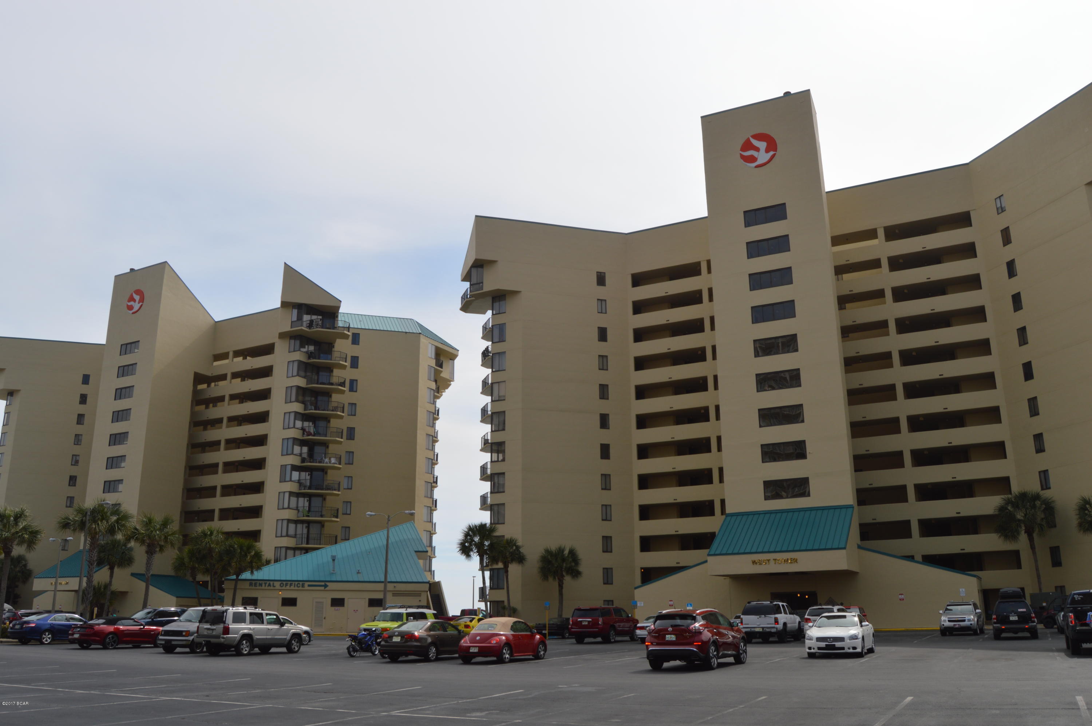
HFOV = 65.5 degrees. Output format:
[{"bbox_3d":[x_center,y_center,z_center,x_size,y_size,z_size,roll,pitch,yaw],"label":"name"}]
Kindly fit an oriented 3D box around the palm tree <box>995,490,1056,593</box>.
[{"bbox_3d":[30.983,12.345,54.020,3.719,8.400,3.719,-1,-16,0],"label":"palm tree"}]

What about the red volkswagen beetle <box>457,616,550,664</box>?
[{"bbox_3d":[-1.477,9.912,30.425,1.724,1.500,4.110,-9,-18,26],"label":"red volkswagen beetle"}]

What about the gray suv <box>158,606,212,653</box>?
[{"bbox_3d":[-14.381,11.451,36.454,1.965,1.870,4.490,-8,-18,24],"label":"gray suv"}]

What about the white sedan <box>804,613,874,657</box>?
[{"bbox_3d":[10.480,9.618,30.104,1.860,1.468,4.840,-9,-18,26],"label":"white sedan"}]

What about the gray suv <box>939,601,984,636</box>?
[{"bbox_3d":[21.536,13.194,43.939,1.815,1.750,4.796,-10,-19,30],"label":"gray suv"}]

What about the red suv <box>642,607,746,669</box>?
[{"bbox_3d":[4.649,8.254,25.604,1.915,1.710,4.890,-9,-18,28],"label":"red suv"}]

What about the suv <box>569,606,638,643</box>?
[{"bbox_3d":[3.280,14.407,46.739,2.045,1.890,5.700,-9,-18,26],"label":"suv"}]

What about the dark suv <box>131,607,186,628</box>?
[{"bbox_3d":[-21.502,14.259,46.096,1.900,1.760,4.750,-6,-17,18],"label":"dark suv"}]

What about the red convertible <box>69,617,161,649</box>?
[{"bbox_3d":[-20.214,12.946,40.640,1.915,1.390,4.780,-9,-18,25],"label":"red convertible"}]

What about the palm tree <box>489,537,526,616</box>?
[{"bbox_3d":[-2.774,16.173,62.000,2.800,6.800,2.800,-1,-16,0],"label":"palm tree"}]

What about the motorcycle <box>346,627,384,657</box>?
[{"bbox_3d":[-6.981,10.744,32.842,0.720,1.130,2.030,-9,-18,26],"label":"motorcycle"}]

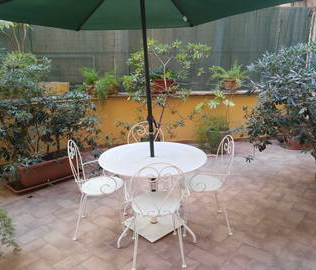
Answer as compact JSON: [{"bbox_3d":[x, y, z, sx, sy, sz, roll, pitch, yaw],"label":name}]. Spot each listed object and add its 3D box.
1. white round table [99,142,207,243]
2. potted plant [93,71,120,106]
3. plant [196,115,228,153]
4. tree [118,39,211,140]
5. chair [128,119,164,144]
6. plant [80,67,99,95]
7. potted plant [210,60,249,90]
[{"bbox_3d":[-0.041,0.546,2.771,0.985,0.730,0.985,-1,14,0],"label":"white round table"},{"bbox_3d":[-0.962,-0.893,5.444,0.448,0.610,0.450,-1,14,0],"label":"potted plant"},{"bbox_3d":[0.933,-0.032,5.077,0.594,0.660,0.500,-1,14,0],"label":"plant"},{"bbox_3d":[0.112,-0.603,4.853,1.521,1.912,1.200,-1,14,0],"label":"tree"},{"bbox_3d":[-0.107,0.342,3.247,0.510,0.890,0.540,-2,14,-3],"label":"chair"},{"bbox_3d":[-1.273,-1.001,5.414,0.334,0.531,0.380,-1,14,0],"label":"plant"},{"bbox_3d":[1.387,-1.151,5.649,0.738,0.572,0.550,-1,14,0],"label":"potted plant"}]

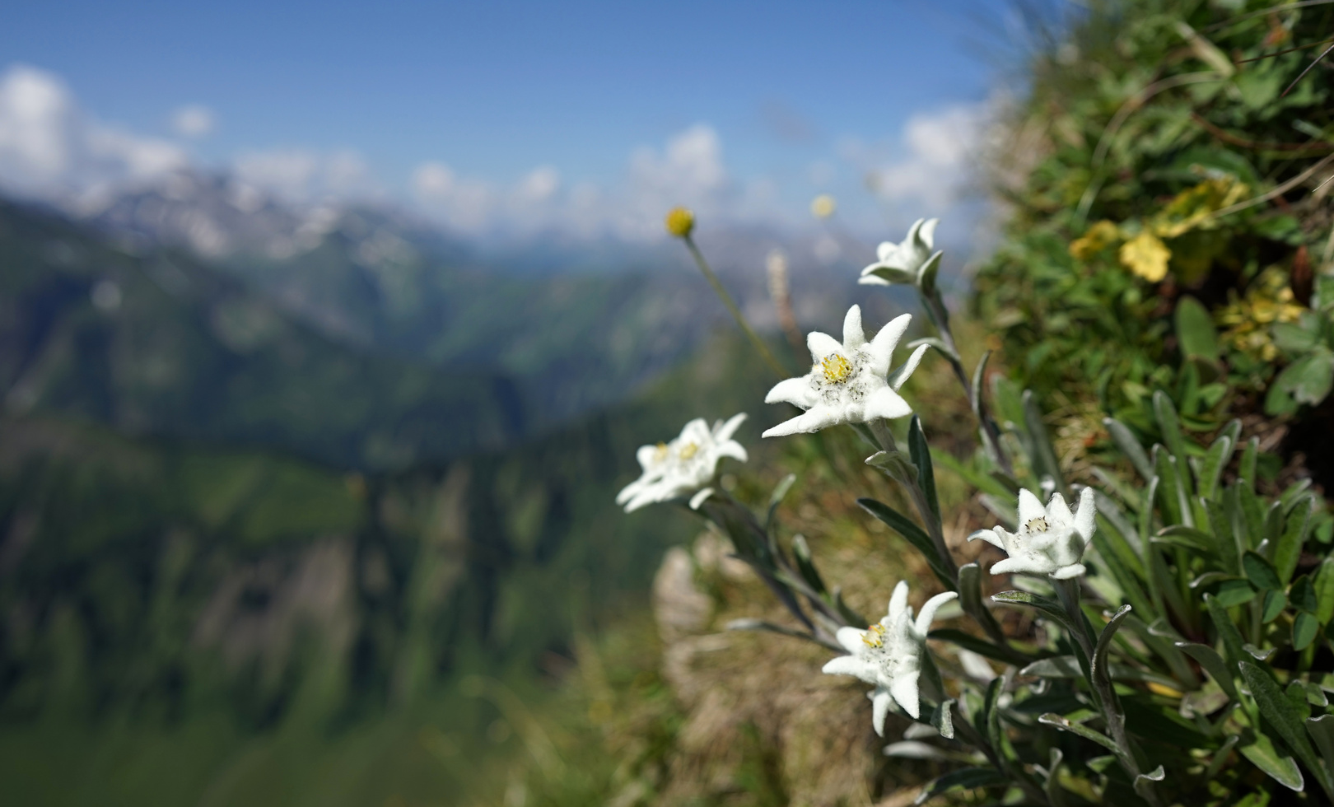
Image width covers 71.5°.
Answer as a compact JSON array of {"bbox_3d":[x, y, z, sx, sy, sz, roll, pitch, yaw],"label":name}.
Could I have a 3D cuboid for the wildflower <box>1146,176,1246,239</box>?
[{"bbox_3d":[0.172,-0.064,0.300,0.030,0.020,0.017,6,-27,30],"label":"wildflower"}]

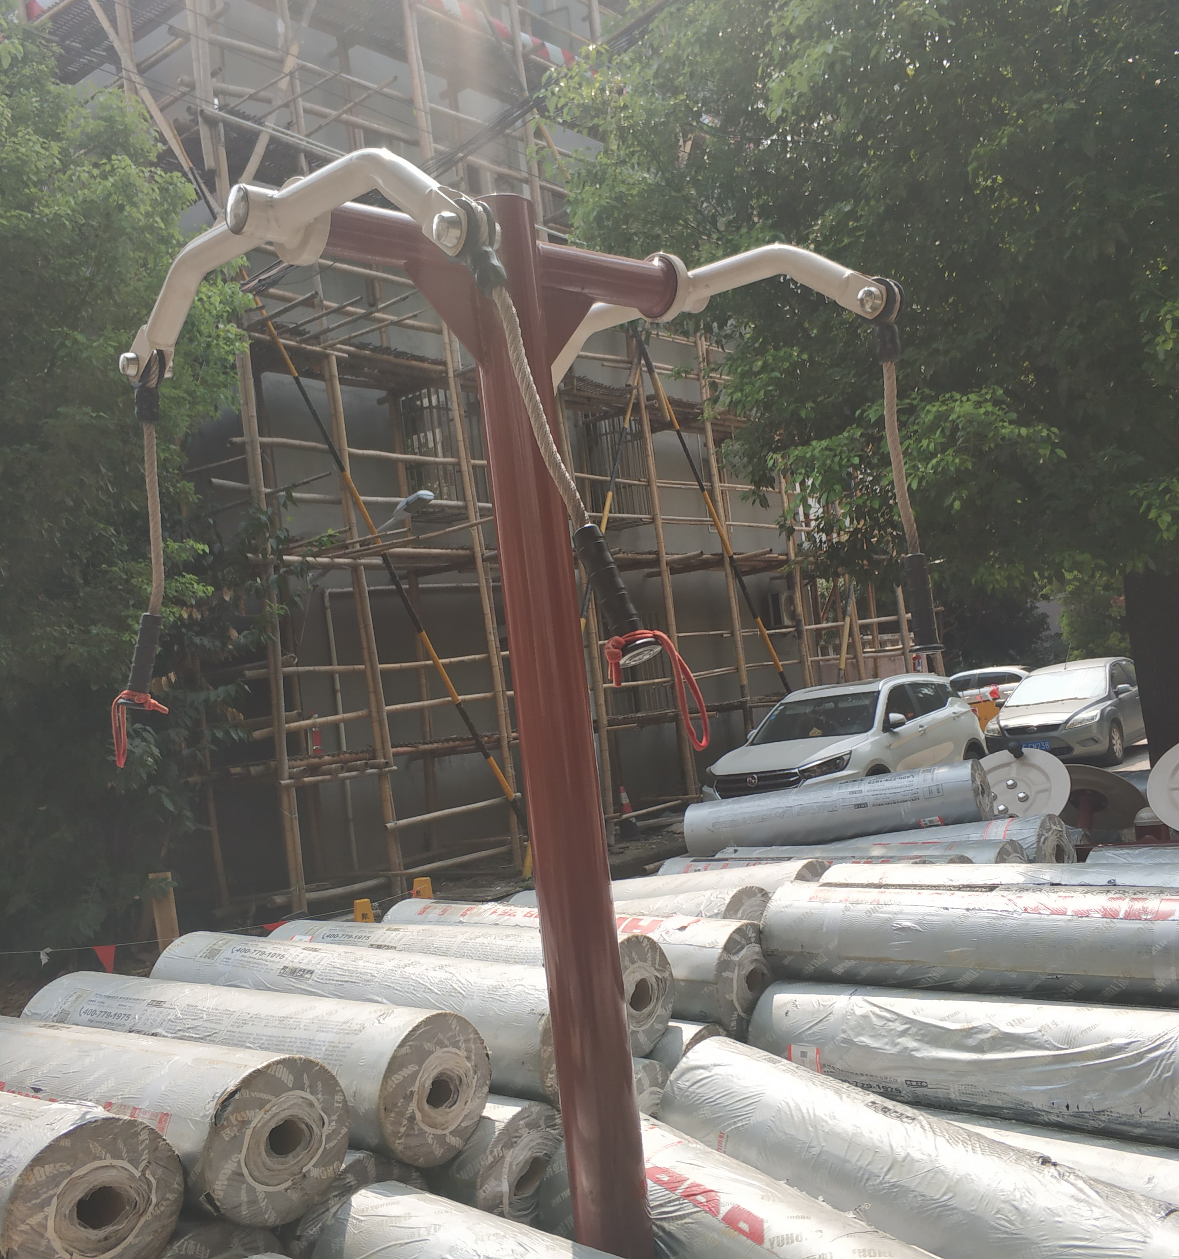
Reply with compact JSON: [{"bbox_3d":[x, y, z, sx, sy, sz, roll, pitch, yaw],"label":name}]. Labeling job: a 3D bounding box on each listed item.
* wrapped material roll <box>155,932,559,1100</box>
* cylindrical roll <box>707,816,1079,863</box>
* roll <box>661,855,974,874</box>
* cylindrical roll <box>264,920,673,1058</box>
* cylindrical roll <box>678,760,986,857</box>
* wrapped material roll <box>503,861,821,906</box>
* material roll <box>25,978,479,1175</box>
[{"bbox_3d":[-0.399,0.666,2.300,1.000,0.200,0.200,-6,-2,38],"label":"wrapped material roll"},{"bbox_3d":[0.915,0.735,4.000,0.200,0.200,1.000,-3,-10,-44],"label":"cylindrical roll"},{"bbox_3d":[0.626,0.757,3.777,0.200,0.200,1.000,-3,-5,-45],"label":"roll"},{"bbox_3d":[-0.286,0.682,2.552,1.000,0.200,0.200,-10,-5,43],"label":"cylindrical roll"},{"bbox_3d":[0.797,0.601,4.293,1.000,0.200,0.200,-14,-7,31],"label":"cylindrical roll"},{"bbox_3d":[0.182,0.731,3.336,1.000,0.200,0.200,-17,-9,43],"label":"wrapped material roll"},{"bbox_3d":[-0.597,0.705,2.175,1.000,0.209,0.209,-8,-3,39],"label":"material roll"}]

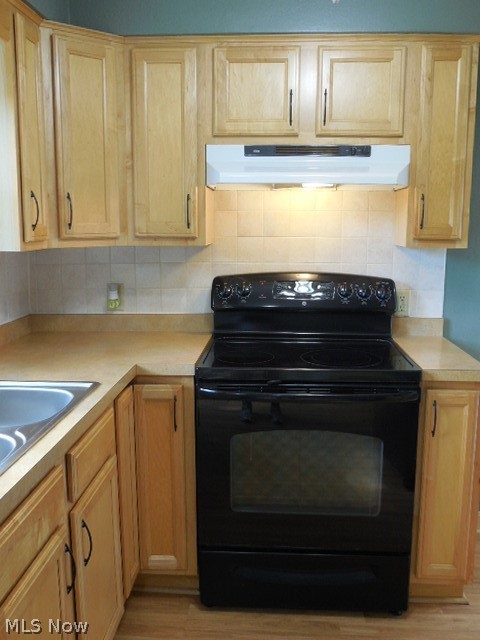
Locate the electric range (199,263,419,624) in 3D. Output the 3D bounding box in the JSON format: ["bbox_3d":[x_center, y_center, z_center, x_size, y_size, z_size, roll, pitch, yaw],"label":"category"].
[{"bbox_3d":[0.248,0.442,2.463,0.757,1.193,0.655,1,9,3],"label":"electric range"}]

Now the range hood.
[{"bbox_3d":[0.257,-0.586,2.420,0.758,0.155,0.470,1,9,3],"label":"range hood"}]

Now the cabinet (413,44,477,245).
[{"bbox_3d":[0.752,-0.662,2.453,0.228,0.745,0.325,1,9,3],"label":"cabinet"}]

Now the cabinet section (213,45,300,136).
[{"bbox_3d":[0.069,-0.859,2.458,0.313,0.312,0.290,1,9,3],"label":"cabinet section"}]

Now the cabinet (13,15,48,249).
[{"bbox_3d":[-0.816,-0.598,2.022,0.320,0.745,0.230,1,9,3],"label":"cabinet"}]

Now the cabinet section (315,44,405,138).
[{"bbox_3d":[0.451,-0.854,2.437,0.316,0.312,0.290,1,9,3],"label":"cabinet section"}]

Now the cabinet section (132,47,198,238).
[{"bbox_3d":[-0.269,-0.678,2.505,0.238,0.688,0.290,1,9,3],"label":"cabinet section"}]

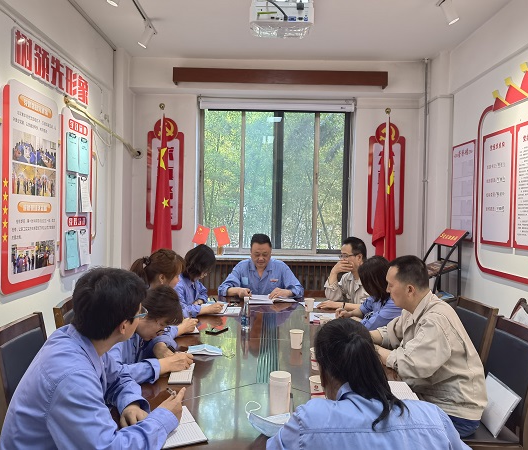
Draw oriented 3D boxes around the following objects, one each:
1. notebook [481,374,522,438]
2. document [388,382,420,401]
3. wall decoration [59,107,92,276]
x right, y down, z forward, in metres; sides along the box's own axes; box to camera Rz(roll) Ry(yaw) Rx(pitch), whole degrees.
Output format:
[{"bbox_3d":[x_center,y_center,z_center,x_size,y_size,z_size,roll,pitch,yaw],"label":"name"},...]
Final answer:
[{"bbox_3d":[1.073,0.841,2.198,0.015,0.210,0.300,31,2,0],"label":"notebook"},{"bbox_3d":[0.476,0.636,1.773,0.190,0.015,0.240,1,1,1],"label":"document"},{"bbox_3d":[-1.534,-0.259,3.849,0.040,1.283,0.613,1,1,1],"label":"wall decoration"}]

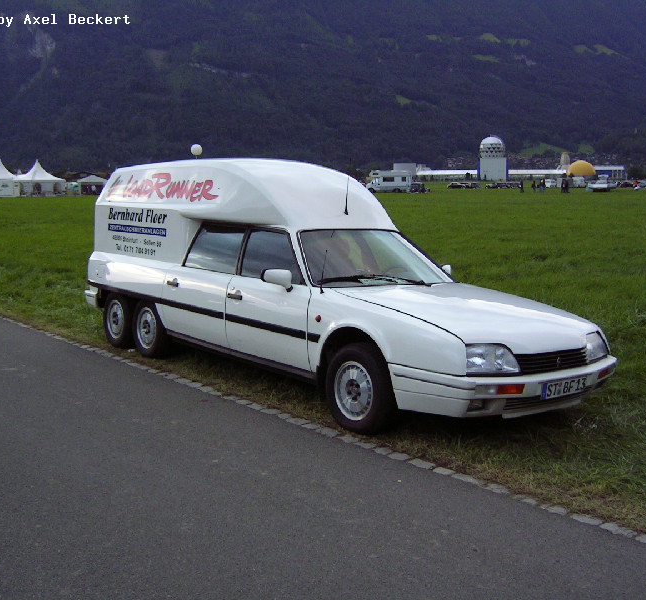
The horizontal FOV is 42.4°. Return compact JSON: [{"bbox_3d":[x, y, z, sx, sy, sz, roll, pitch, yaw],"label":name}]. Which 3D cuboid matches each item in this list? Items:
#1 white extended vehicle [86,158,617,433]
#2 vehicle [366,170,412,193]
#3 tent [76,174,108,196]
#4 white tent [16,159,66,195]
[{"bbox_3d":[-0.168,-0.279,7.518,1.850,2.030,5.570,-4,9,-40],"label":"white extended vehicle"},{"bbox_3d":[8.912,-15.938,112.000,6.100,3.000,2.300,0,8,0],"label":"vehicle"},{"bbox_3d":[-35.385,-17.569,128.000,4.400,3.100,4.200,-3,9,-21],"label":"tent"},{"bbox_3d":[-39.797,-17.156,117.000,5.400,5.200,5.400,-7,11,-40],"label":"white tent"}]

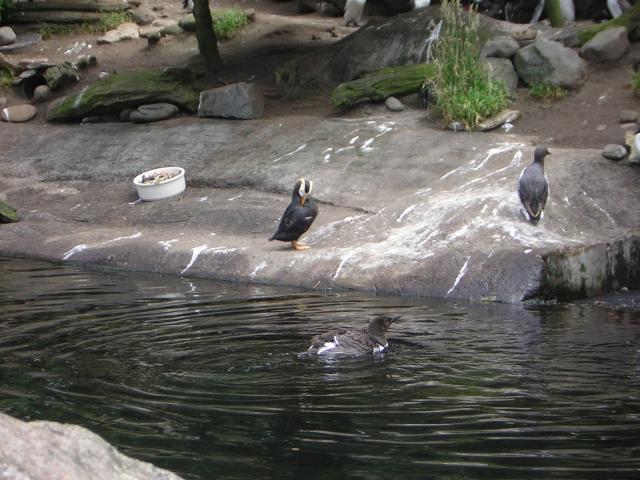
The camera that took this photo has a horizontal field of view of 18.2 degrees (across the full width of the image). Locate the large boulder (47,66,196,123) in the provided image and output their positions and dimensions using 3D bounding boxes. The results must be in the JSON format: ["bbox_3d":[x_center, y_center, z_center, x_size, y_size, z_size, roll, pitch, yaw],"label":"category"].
[{"bbox_3d":[-1.196,-0.885,12.150,0.920,0.280,0.420,-2,10,-10],"label":"large boulder"}]

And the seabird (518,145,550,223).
[{"bbox_3d":[0.974,-0.257,9.070,0.145,0.350,0.200,2,11,10],"label":"seabird"}]

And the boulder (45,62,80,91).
[{"bbox_3d":[-1.657,-1.054,12.800,0.210,0.170,0.190,0,10,0],"label":"boulder"}]

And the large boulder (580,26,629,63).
[{"bbox_3d":[1.724,-1.182,12.100,0.280,0.200,0.230,3,11,15],"label":"large boulder"}]

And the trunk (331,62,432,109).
[{"bbox_3d":[0.386,-0.871,11.250,0.660,0.155,0.180,-12,14,-20],"label":"trunk"}]

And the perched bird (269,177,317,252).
[{"bbox_3d":[-0.122,-0.117,9.200,0.220,0.315,0.160,3,10,18],"label":"perched bird"}]

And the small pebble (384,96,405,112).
[{"bbox_3d":[0.412,-0.750,11.050,0.105,0.070,0.085,0,11,0],"label":"small pebble"}]

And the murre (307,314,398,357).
[{"bbox_3d":[0.124,0.372,7.650,0.370,0.180,0.150,0,11,-2],"label":"murre"}]

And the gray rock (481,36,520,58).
[{"bbox_3d":[1.200,-1.272,13.200,0.250,0.140,0.200,0,10,0],"label":"gray rock"}]

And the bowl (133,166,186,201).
[{"bbox_3d":[-0.794,-0.280,9.900,0.260,0.087,0.260,-8,19,2],"label":"bowl"}]

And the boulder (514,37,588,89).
[{"bbox_3d":[1.496,-1.147,12.900,0.460,0.310,0.380,-2,10,-10],"label":"boulder"}]

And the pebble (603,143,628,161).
[{"bbox_3d":[1.539,-0.461,10.400,0.130,0.085,0.100,0,10,0],"label":"pebble"}]

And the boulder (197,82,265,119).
[{"bbox_3d":[-0.501,-0.789,11.300,0.330,0.190,0.240,4,12,18],"label":"boulder"}]

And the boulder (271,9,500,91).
[{"bbox_3d":[0.480,-1.285,13.400,1.500,0.500,0.900,0,10,0],"label":"boulder"}]

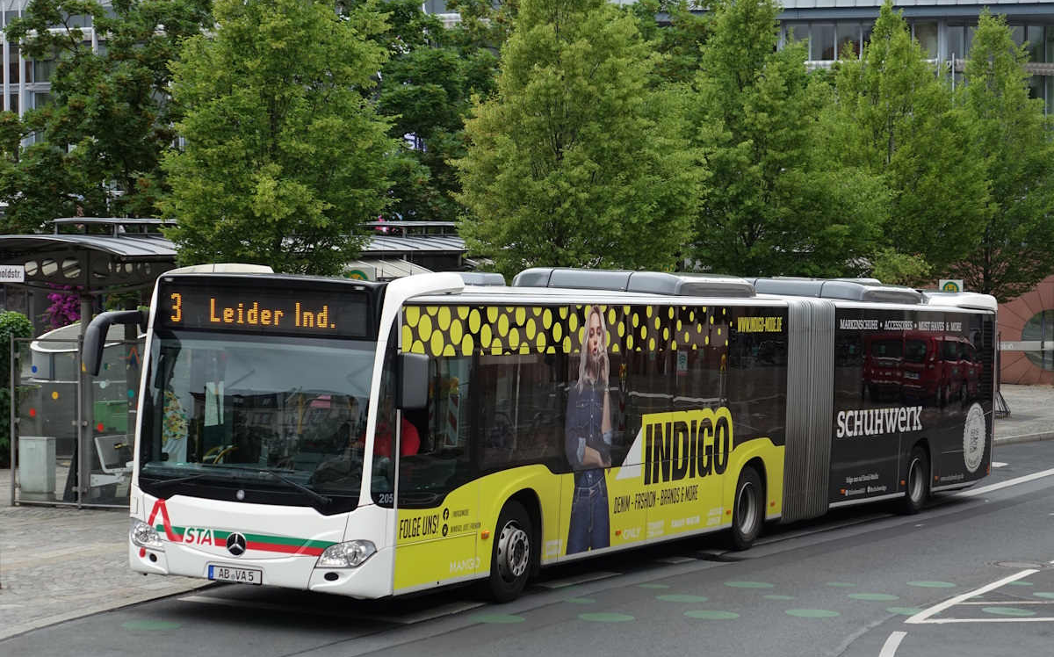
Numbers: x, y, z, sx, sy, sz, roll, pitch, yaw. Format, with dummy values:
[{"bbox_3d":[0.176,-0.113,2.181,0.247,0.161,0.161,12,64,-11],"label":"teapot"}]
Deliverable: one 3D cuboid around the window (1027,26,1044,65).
[{"bbox_3d":[15.927,-8.906,78.000,0.720,1.200,0.120,-1,2,-28],"label":"window"}]

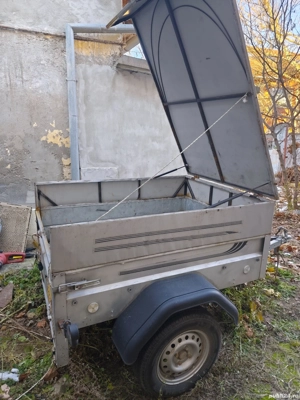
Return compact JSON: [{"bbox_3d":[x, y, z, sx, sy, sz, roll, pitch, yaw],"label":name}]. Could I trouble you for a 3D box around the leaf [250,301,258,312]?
[{"bbox_3d":[1.002,1.021,2.548,0.065,0.035,0.125,3,12,10],"label":"leaf"}]

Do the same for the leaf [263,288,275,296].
[{"bbox_3d":[1.245,0.972,2.793,0.115,0.035,0.090,8,14,28],"label":"leaf"}]

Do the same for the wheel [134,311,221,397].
[{"bbox_3d":[0.184,0.940,1.668,0.552,0.552,0.160,-5,14,-24],"label":"wheel"}]

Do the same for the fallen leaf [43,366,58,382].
[{"bbox_3d":[-0.663,1.162,1.770,0.070,0.030,0.120,6,13,22],"label":"fallen leaf"}]

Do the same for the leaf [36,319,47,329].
[{"bbox_3d":[-0.921,1.049,2.257,0.080,0.035,0.075,-4,13,-23],"label":"leaf"}]

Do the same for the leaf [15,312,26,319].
[{"bbox_3d":[-1.153,1.028,2.366,0.055,0.020,0.100,13,17,43],"label":"leaf"}]

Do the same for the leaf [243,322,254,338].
[{"bbox_3d":[0.822,1.089,2.219,0.070,0.035,0.145,0,12,-3],"label":"leaf"}]

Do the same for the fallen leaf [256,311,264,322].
[{"bbox_3d":[0.999,1.053,2.402,0.060,0.035,0.125,3,12,8],"label":"fallen leaf"}]

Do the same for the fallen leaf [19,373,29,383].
[{"bbox_3d":[-0.833,1.168,1.750,0.045,0.020,0.080,7,14,26],"label":"fallen leaf"}]

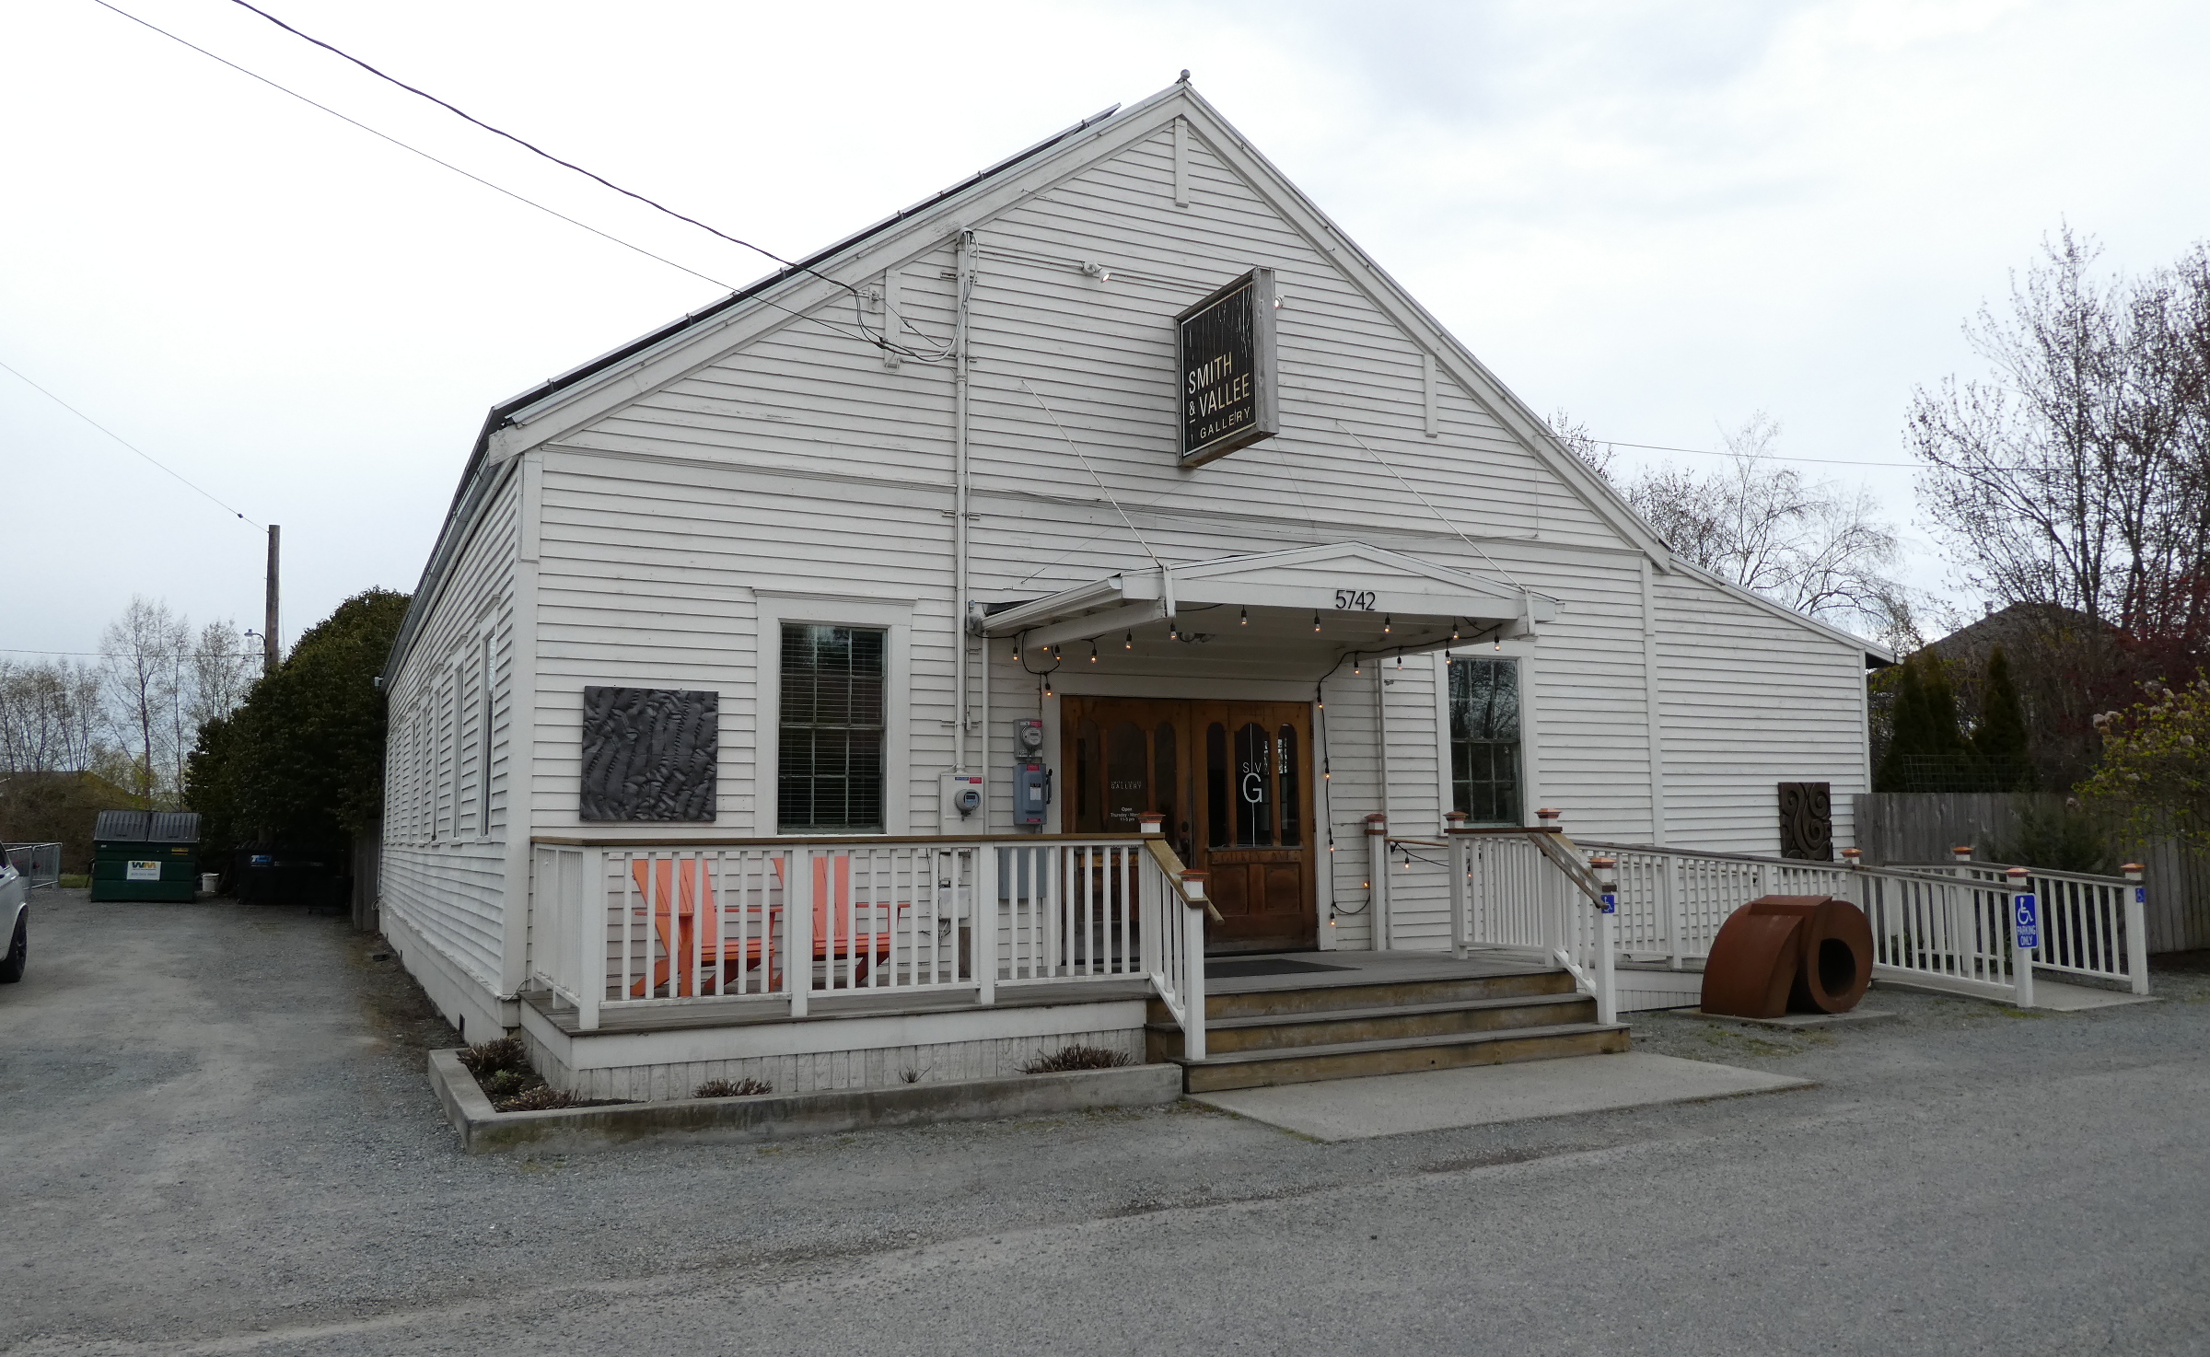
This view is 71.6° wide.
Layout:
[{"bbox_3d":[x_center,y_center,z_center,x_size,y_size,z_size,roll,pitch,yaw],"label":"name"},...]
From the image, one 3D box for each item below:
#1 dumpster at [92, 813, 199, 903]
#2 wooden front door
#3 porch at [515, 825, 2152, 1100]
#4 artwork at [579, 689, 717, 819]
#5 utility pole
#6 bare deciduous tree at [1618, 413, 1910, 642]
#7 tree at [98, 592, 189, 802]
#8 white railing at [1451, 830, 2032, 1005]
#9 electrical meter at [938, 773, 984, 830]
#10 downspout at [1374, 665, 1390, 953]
[{"bbox_3d":[-20.601,3.916,33.029,1.960,1.800,1.450,2,-6,-27],"label":"dumpster"},{"bbox_3d":[0.741,1.258,12.844,2.450,2.150,0.240,2,-6,-27],"label":"wooden front door"},{"bbox_3d":[3.069,1.989,12.301,14.352,1.665,2.852,2,-6,-27],"label":"porch"},{"bbox_3d":[-3.180,0.536,10.763,0.928,0.917,0.060,2,-6,-27],"label":"artwork"},{"bbox_3d":[-19.981,0.787,36.545,0.270,9.082,0.270,2,-6,-27],"label":"utility pole"},{"bbox_3d":[14.685,-0.576,33.466,5.900,10.664,5.900,2,-6,-27],"label":"bare deciduous tree"},{"bbox_3d":[-37.515,2.360,59.439,3.200,11.199,3.200,2,-6,-27],"label":"tree"},{"bbox_3d":[5.580,2.076,13.133,5.446,1.647,1.518,2,-6,-27],"label":"white railing"},{"bbox_3d":[-1.073,1.020,11.714,0.355,0.605,0.240,2,-6,-27],"label":"electrical meter"},{"bbox_3d":[2.506,1.100,13.674,0.075,2.605,0.080,2,-6,-27],"label":"downspout"}]

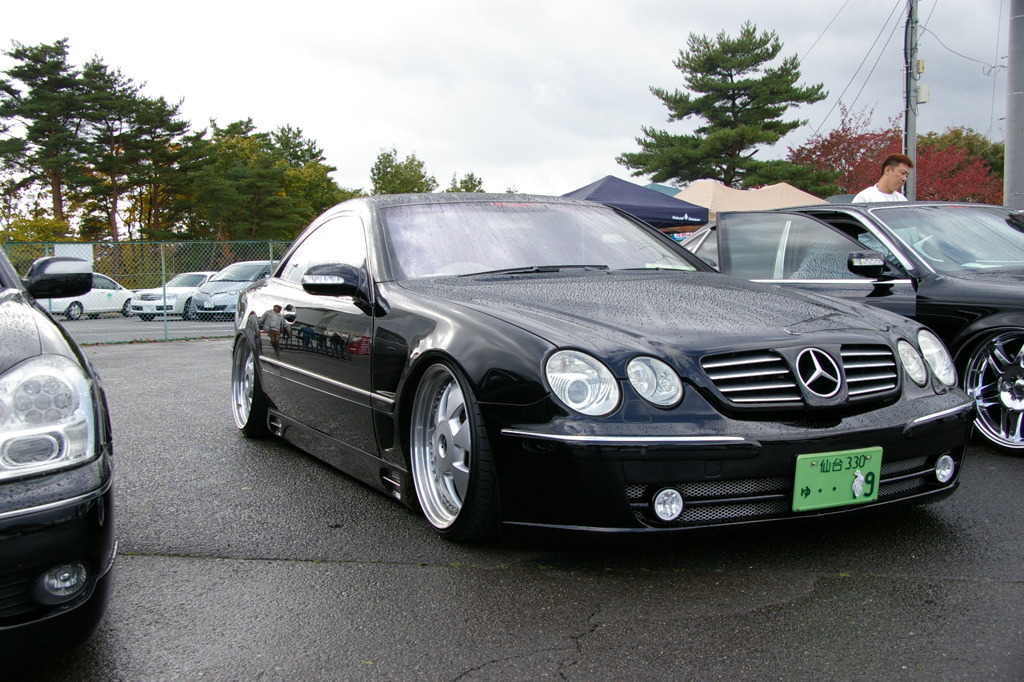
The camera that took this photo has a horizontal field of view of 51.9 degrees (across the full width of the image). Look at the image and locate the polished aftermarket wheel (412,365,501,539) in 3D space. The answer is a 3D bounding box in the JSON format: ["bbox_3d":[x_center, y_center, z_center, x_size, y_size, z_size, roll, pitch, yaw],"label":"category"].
[{"bbox_3d":[-0.131,0.347,3.505,0.250,0.635,0.635,1,2,-27],"label":"polished aftermarket wheel"}]

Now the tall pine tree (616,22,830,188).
[{"bbox_3d":[7.256,-5.961,36.243,6.795,9.752,6.455,-1,3,0],"label":"tall pine tree"}]

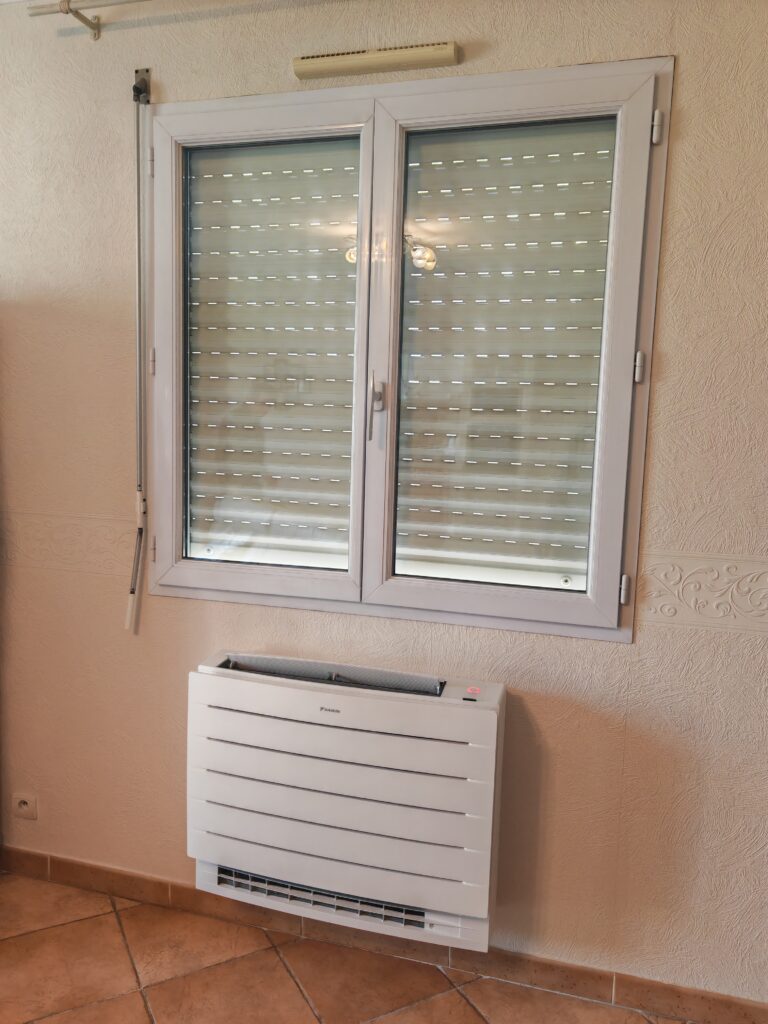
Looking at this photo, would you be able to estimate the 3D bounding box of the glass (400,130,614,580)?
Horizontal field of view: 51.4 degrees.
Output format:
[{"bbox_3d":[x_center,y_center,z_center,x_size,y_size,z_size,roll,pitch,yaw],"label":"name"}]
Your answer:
[{"bbox_3d":[0.264,-0.350,1.854,0.470,1.050,0.026,4,6,16],"label":"glass"}]

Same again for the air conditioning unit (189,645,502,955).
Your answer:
[{"bbox_3d":[-0.099,0.683,1.952,0.750,0.595,0.235,4,7,16],"label":"air conditioning unit"}]

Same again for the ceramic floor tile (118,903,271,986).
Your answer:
[{"bbox_3d":[-0.526,1.136,2.180,0.340,0.010,0.340,-2,8,-29],"label":"ceramic floor tile"}]

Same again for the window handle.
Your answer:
[{"bbox_3d":[-0.019,-0.250,1.884,0.032,0.163,0.060,4,7,16],"label":"window handle"}]

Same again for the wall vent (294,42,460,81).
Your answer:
[{"bbox_3d":[-0.025,-1.044,1.844,0.388,0.047,0.042,4,7,16],"label":"wall vent"}]

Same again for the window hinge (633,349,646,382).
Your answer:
[{"bbox_3d":[0.565,-0.320,1.756,0.020,0.070,0.022,4,7,16],"label":"window hinge"}]

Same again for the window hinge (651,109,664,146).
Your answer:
[{"bbox_3d":[0.580,-0.818,1.697,0.020,0.070,0.022,4,7,16],"label":"window hinge"}]

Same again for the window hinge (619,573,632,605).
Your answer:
[{"bbox_3d":[0.549,0.175,1.814,0.020,0.070,0.022,4,7,16],"label":"window hinge"}]

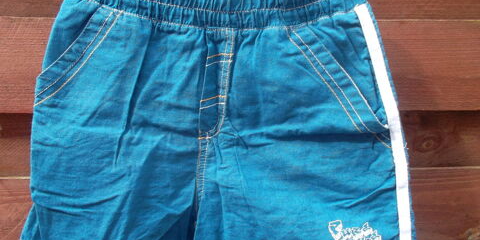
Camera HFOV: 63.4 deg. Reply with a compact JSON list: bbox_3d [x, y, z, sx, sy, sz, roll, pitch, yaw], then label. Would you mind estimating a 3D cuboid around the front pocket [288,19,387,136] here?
[{"bbox_3d":[0.094,-0.041,0.377,0.095,0.112,0.020,-2,14,-9],"label":"front pocket"}]

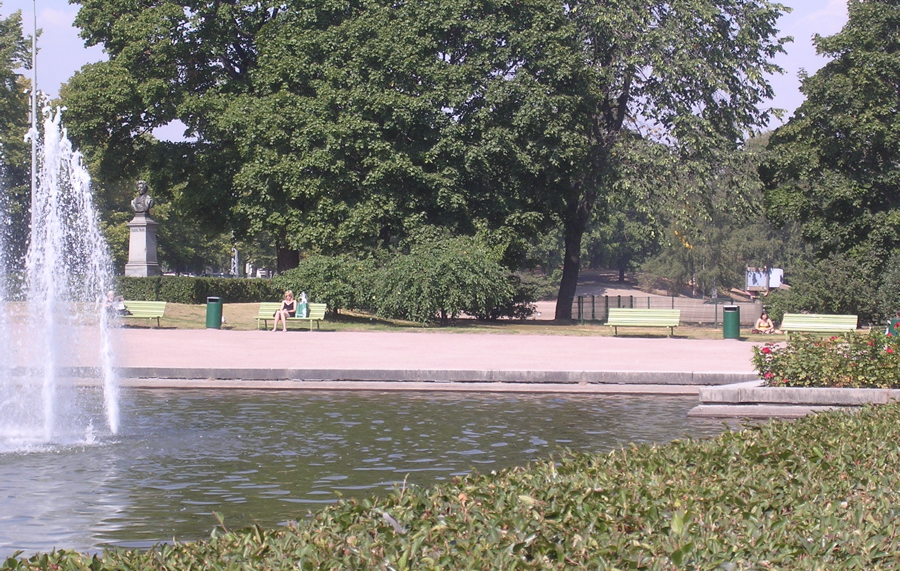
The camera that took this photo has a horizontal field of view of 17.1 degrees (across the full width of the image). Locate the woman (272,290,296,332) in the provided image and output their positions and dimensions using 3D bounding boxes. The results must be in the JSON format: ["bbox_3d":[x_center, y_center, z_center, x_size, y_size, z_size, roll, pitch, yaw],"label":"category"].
[{"bbox_3d":[-4.910,0.771,88.700,0.520,1.230,0.820,1,0,25],"label":"woman"}]

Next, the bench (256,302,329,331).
[{"bbox_3d":[-4.733,0.950,89.000,2.150,0.860,0.680,1,0,20],"label":"bench"}]

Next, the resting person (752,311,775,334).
[{"bbox_3d":[9.017,1.093,86.000,0.620,0.660,0.640,0,2,3],"label":"resting person"}]

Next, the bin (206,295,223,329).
[{"bbox_3d":[-6.985,0.817,88.800,0.440,0.920,0.440,1,2,17],"label":"bin"}]

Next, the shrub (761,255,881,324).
[{"bbox_3d":[11.832,0.161,96.000,3.800,2.250,3.000,0,0,0],"label":"shrub"}]

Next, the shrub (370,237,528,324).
[{"bbox_3d":[0.016,-0.157,93.700,4.600,2.650,4.000,0,2,10],"label":"shrub"}]

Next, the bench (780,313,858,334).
[{"bbox_3d":[10.381,1.216,84.000,2.150,0.860,0.680,0,0,19],"label":"bench"}]

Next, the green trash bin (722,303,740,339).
[{"bbox_3d":[7.843,1.003,83.300,0.440,0.920,0.440,1,2,17],"label":"green trash bin"}]

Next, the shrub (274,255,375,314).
[{"bbox_3d":[-4.172,0.000,101.000,3.400,2.100,2.800,0,0,5],"label":"shrub"}]

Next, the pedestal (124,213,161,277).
[{"bbox_3d":[-11.519,-1.349,112.000,1.050,2.900,1.050,1,2,29],"label":"pedestal"}]

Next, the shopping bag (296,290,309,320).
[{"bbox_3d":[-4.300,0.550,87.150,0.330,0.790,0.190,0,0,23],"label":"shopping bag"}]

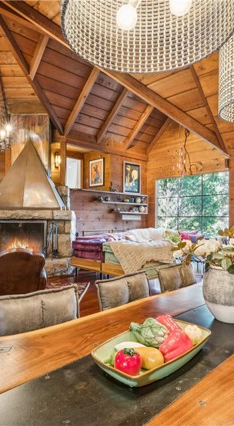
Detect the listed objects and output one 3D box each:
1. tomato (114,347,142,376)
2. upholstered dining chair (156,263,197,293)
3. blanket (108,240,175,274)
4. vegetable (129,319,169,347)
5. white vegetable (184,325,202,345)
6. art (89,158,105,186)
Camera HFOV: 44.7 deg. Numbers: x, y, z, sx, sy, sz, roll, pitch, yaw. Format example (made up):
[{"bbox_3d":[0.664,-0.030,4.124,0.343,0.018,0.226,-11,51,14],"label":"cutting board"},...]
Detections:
[{"bbox_3d":[0.034,0.472,0.895,0.085,0.080,0.085,0,0,0],"label":"tomato"},{"bbox_3d":[0.660,0.860,2.100,0.480,0.860,0.580,0,0,-44],"label":"upholstered dining chair"},{"bbox_3d":[0.470,0.800,5.200,1.220,0.560,0.500,0,0,44],"label":"blanket"},{"bbox_3d":[0.128,0.470,1.107,0.150,0.100,0.105,0,0,32],"label":"vegetable"},{"bbox_3d":[0.303,0.482,1.115,0.073,0.068,0.073,0,0,0],"label":"white vegetable"},{"bbox_3d":[-0.614,-1.243,8.880,0.035,0.840,0.740,0,0,-44],"label":"art"}]

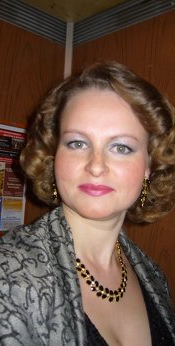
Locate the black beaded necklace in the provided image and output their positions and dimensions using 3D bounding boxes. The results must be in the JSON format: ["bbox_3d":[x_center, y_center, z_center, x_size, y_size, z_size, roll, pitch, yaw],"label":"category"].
[{"bbox_3d":[0.012,0.154,0.622,0.140,0.120,0.130,4,-3,-29],"label":"black beaded necklace"}]

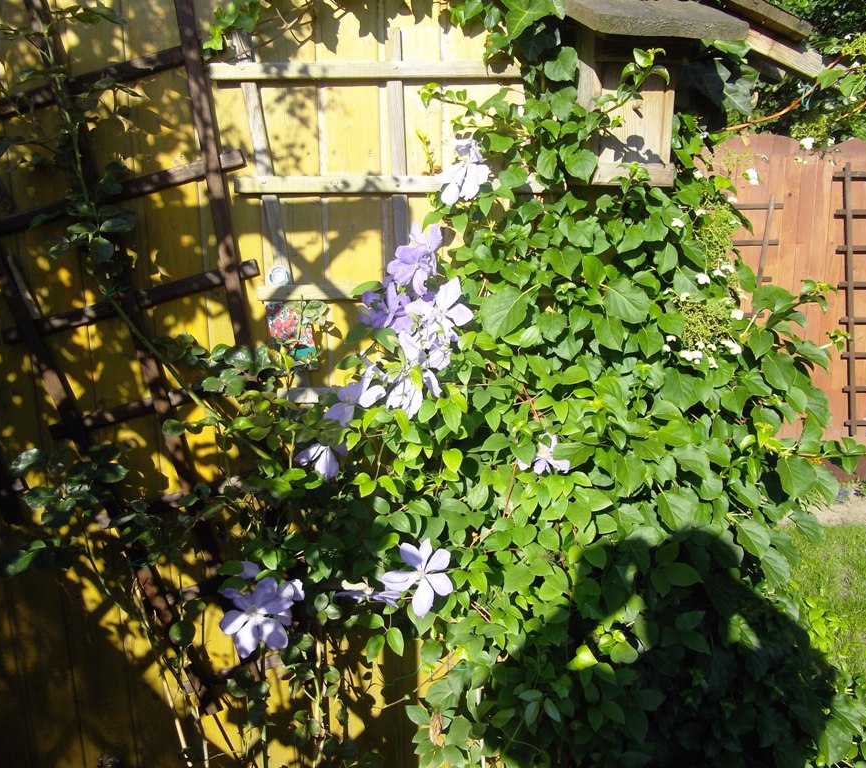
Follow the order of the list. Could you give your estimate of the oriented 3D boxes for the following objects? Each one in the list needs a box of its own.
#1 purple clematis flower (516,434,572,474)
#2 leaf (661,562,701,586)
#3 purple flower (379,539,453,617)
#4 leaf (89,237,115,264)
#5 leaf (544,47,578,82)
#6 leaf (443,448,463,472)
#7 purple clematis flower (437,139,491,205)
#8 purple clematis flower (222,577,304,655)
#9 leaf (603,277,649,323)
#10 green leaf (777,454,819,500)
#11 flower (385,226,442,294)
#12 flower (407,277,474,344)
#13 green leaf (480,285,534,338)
[{"bbox_3d":[0.198,0.125,1.420,0.096,0.082,0.045,2,-12,8],"label":"purple clematis flower"},{"bbox_3d":[0.442,0.339,1.420,0.071,0.020,0.054,4,59,18],"label":"leaf"},{"bbox_3d":[-0.030,0.351,1.450,0.134,0.145,0.045,-1,-2,-6],"label":"purple flower"},{"bbox_3d":[-0.534,-0.216,1.290,0.042,0.045,0.015,-2,-5,-6],"label":"leaf"},{"bbox_3d":[0.220,-0.552,1.380,0.059,0.068,0.020,3,-2,13],"label":"leaf"},{"bbox_3d":[0.035,0.130,1.360,0.034,0.043,0.010,0,-17,0],"label":"leaf"},{"bbox_3d":[0.052,-0.354,1.330,0.094,0.112,0.055,2,-19,9],"label":"purple clematis flower"},{"bbox_3d":[-0.305,0.405,1.390,0.136,0.139,0.050,-1,-19,-3],"label":"purple clematis flower"},{"bbox_3d":[0.330,-0.144,1.360,0.078,0.081,0.022,3,-7,13],"label":"leaf"},{"bbox_3d":[0.637,0.162,1.400,0.076,0.077,0.022,11,2,39],"label":"green leaf"},{"bbox_3d":[-0.035,-0.221,1.420,0.100,0.125,0.060,1,3,4],"label":"flower"},{"bbox_3d":[0.011,-0.124,1.330,0.113,0.110,0.045,1,-8,6],"label":"flower"},{"bbox_3d":[0.129,-0.123,1.380,0.097,0.092,0.022,2,-7,10],"label":"green leaf"}]

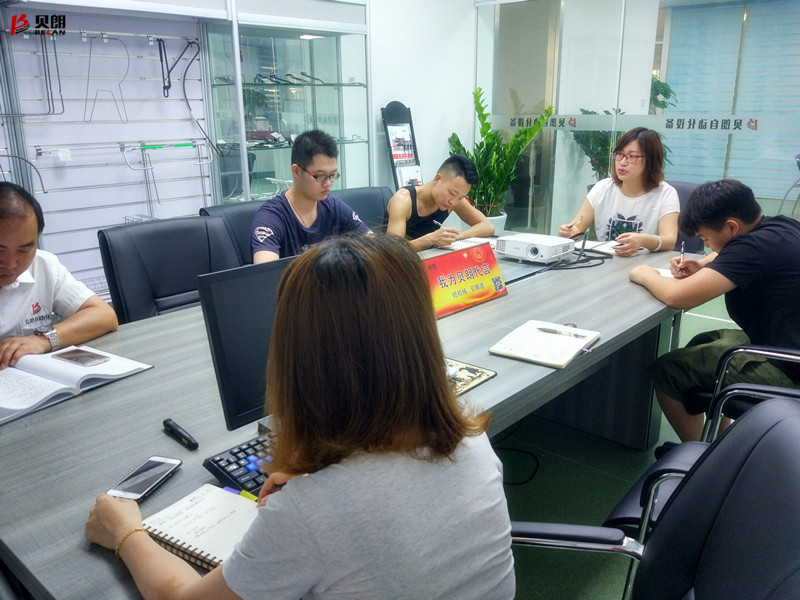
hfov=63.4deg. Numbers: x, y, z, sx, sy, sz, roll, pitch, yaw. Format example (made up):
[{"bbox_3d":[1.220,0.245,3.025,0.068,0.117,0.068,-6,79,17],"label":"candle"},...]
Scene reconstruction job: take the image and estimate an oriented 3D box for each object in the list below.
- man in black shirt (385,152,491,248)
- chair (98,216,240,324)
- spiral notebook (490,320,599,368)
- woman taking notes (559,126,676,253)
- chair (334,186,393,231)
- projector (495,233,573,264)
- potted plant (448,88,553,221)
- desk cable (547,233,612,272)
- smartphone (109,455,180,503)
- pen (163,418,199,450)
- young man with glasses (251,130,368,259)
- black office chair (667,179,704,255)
[{"bbox_3d":[0.217,-0.152,3.283,0.720,1.200,0.600,14,22,41],"label":"man in black shirt"},{"bbox_3d":[-0.658,0.235,2.438,0.620,0.980,0.580,14,22,40],"label":"chair"},{"bbox_3d":[0.403,0.122,1.788,0.211,0.022,0.295,10,20,32],"label":"spiral notebook"},{"bbox_3d":[1.128,-0.200,3.244,0.540,1.280,0.740,14,22,41],"label":"woman taking notes"},{"bbox_3d":[0.007,-0.022,3.280,0.620,0.980,0.580,14,22,40],"label":"chair"},{"bbox_3d":[0.611,-0.240,2.924,0.275,0.088,0.222,14,22,41],"label":"projector"},{"bbox_3d":[0.725,-0.705,4.643,0.670,1.500,0.620,14,22,40],"label":"potted plant"},{"bbox_3d":[0.774,-0.222,2.806,0.230,0.085,0.430,14,22,41],"label":"desk cable"},{"bbox_3d":[-0.457,0.322,1.166,0.070,0.011,0.136,3,17,13],"label":"smartphone"},{"bbox_3d":[-0.450,0.278,1.325,0.024,0.025,0.138,-16,22,-42],"label":"pen"},{"bbox_3d":[-0.276,-0.024,2.716,0.800,1.310,0.550,14,22,40],"label":"young man with glasses"},{"bbox_3d":[1.289,-0.141,3.632,0.580,0.980,0.620,14,22,40],"label":"black office chair"}]

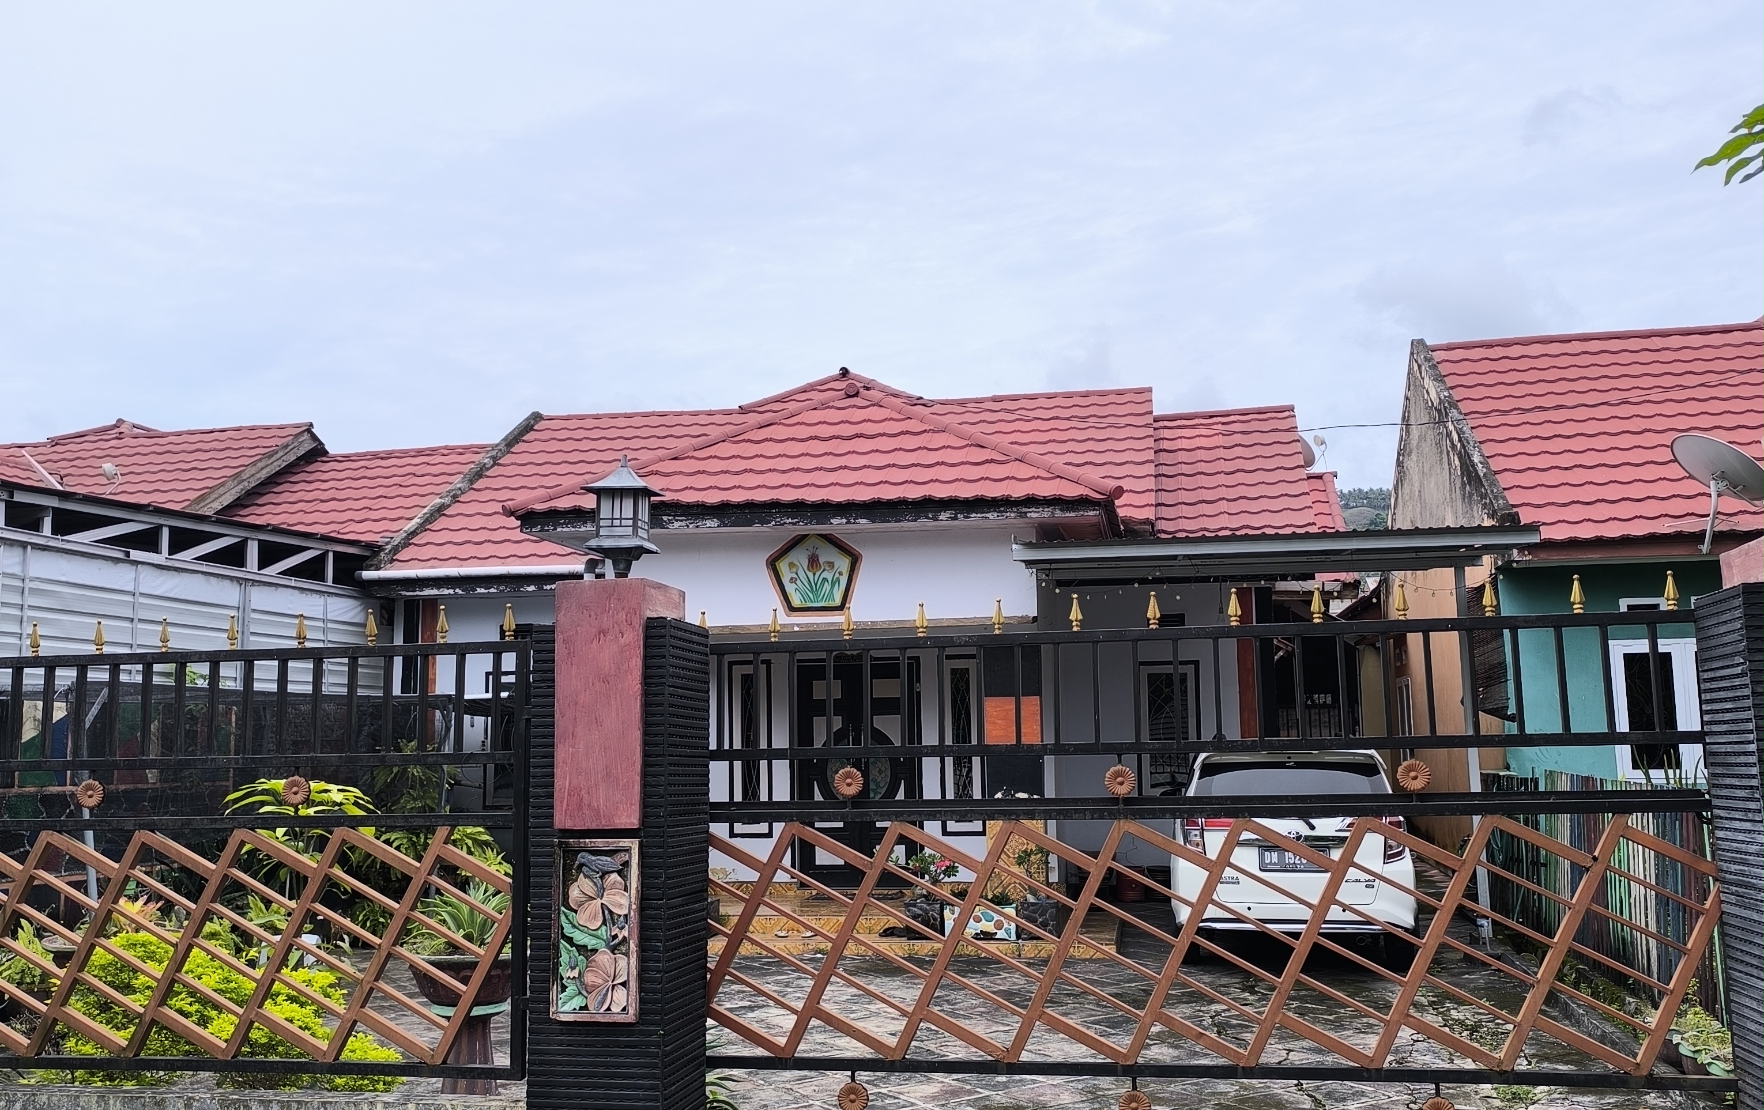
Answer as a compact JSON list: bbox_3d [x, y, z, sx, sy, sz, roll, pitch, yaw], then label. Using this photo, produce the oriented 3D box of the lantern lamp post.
[{"bbox_3d":[-0.772,-0.102,4.696,0.197,0.407,0.197,-2,-9,10],"label":"lantern lamp post"}]

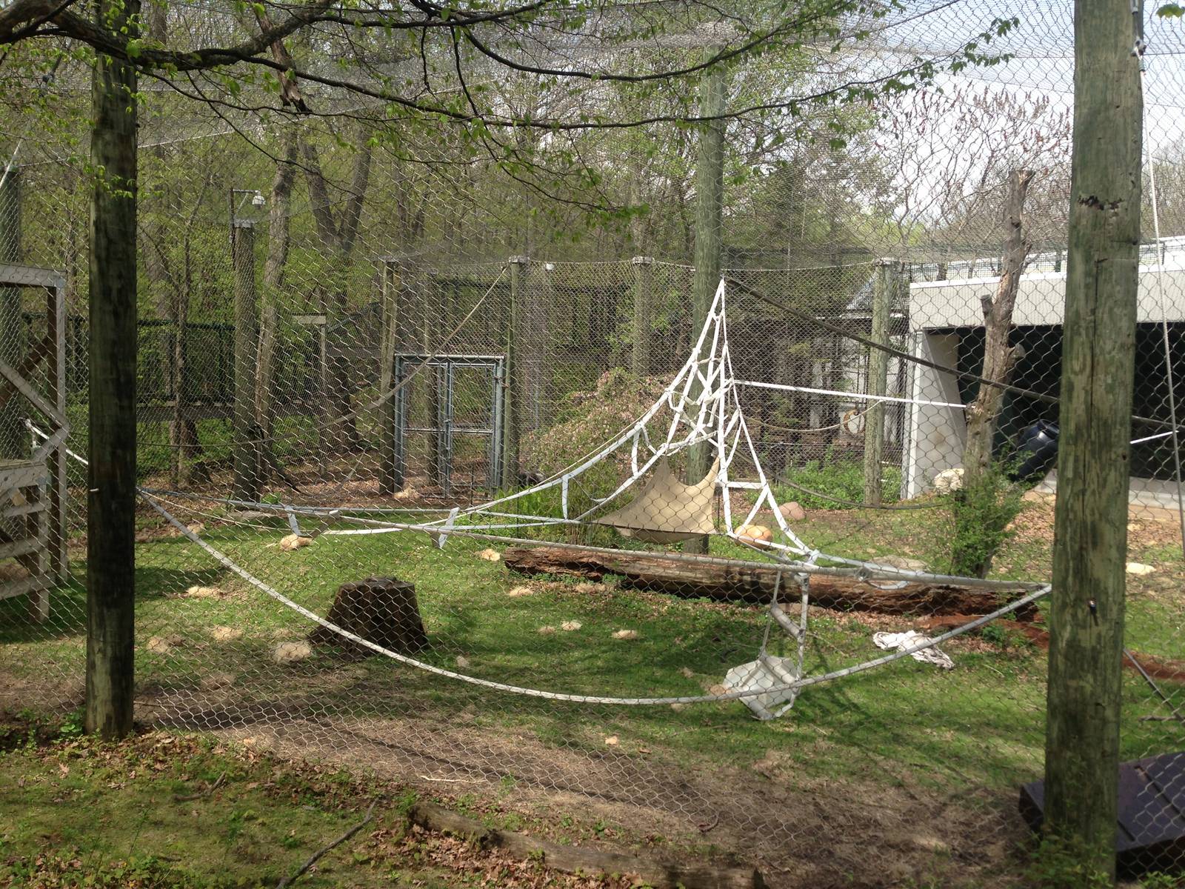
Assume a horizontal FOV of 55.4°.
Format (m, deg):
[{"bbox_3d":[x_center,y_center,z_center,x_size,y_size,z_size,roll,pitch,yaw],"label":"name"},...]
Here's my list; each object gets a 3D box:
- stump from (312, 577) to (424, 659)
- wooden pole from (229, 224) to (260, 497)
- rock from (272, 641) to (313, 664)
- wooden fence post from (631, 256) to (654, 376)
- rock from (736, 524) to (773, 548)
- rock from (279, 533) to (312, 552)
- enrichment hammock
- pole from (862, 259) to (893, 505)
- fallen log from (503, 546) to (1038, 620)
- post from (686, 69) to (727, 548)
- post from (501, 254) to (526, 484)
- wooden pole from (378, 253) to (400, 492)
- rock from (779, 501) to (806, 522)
[{"bbox_3d":[-1.554,1.201,8.037,0.790,0.460,0.700,1,4,-11],"label":"stump"},{"bbox_3d":[-4.505,-1.067,14.600,0.290,3.641,0.290,0,3,-17],"label":"wooden pole"},{"bbox_3d":[-2.021,1.390,7.666,0.260,0.110,0.210,0,4,-15],"label":"rock"},{"bbox_3d":[0.716,-0.996,16.800,0.270,3.588,0.270,1,3,2],"label":"wooden fence post"},{"bbox_3d":[1.837,1.044,12.917,0.430,0.230,0.360,2,4,8],"label":"rock"},{"bbox_3d":[-3.110,1.031,11.900,0.350,0.150,0.270,0,4,-15],"label":"rock"},{"bbox_3d":[0.561,0.479,10.000,1.060,0.680,0.800,1,4,-3],"label":"enrichment hammock"},{"bbox_3d":[4.330,-0.961,17.248,0.240,3.740,0.240,2,4,14],"label":"pole"},{"bbox_3d":[1.500,1.161,10.319,4.790,0.340,0.400,3,4,19],"label":"fallen log"},{"bbox_3d":[1.099,-1.310,11.000,0.240,4.804,0.240,2,3,5],"label":"post"},{"bbox_3d":[-1.184,-1.083,17.300,0.250,3.583,0.250,2,3,-4],"label":"post"},{"bbox_3d":[-3.079,-1.009,17.000,0.240,3.520,0.240,1,3,-10],"label":"wooden pole"},{"bbox_3d":[2.502,0.832,14.100,0.360,0.250,0.320,2,3,10],"label":"rock"}]

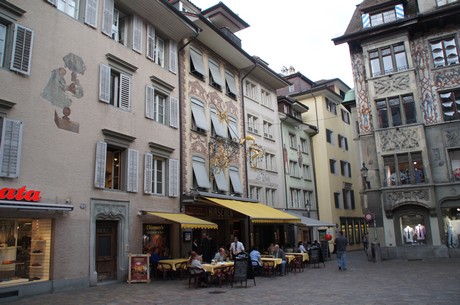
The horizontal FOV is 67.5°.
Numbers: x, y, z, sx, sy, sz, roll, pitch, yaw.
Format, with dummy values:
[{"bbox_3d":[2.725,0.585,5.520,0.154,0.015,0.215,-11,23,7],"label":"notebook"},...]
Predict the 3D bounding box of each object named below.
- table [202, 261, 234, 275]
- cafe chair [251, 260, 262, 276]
[{"bbox_3d":[-0.501,4.867,13.798,0.850,0.730,1.350,-14,-18,38],"label":"table"},{"bbox_3d":[1.194,5.271,15.821,0.520,0.780,0.520,-12,-17,34],"label":"cafe chair"}]

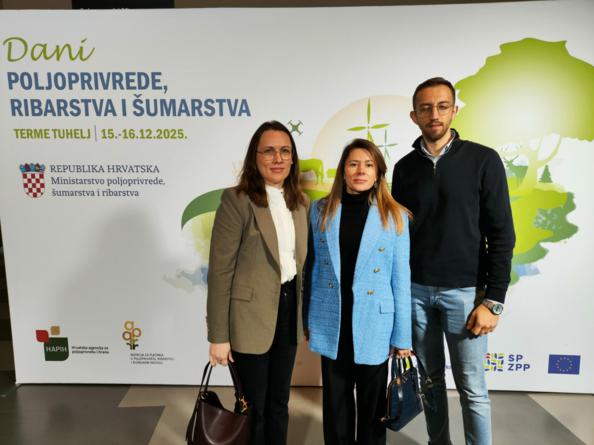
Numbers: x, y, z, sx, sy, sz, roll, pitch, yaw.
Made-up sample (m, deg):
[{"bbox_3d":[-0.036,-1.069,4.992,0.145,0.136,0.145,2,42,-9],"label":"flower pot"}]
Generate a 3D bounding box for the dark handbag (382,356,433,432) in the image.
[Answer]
[{"bbox_3d":[0.468,0.709,1.801,0.245,0.275,0.110,-6,8,-41],"label":"dark handbag"}]

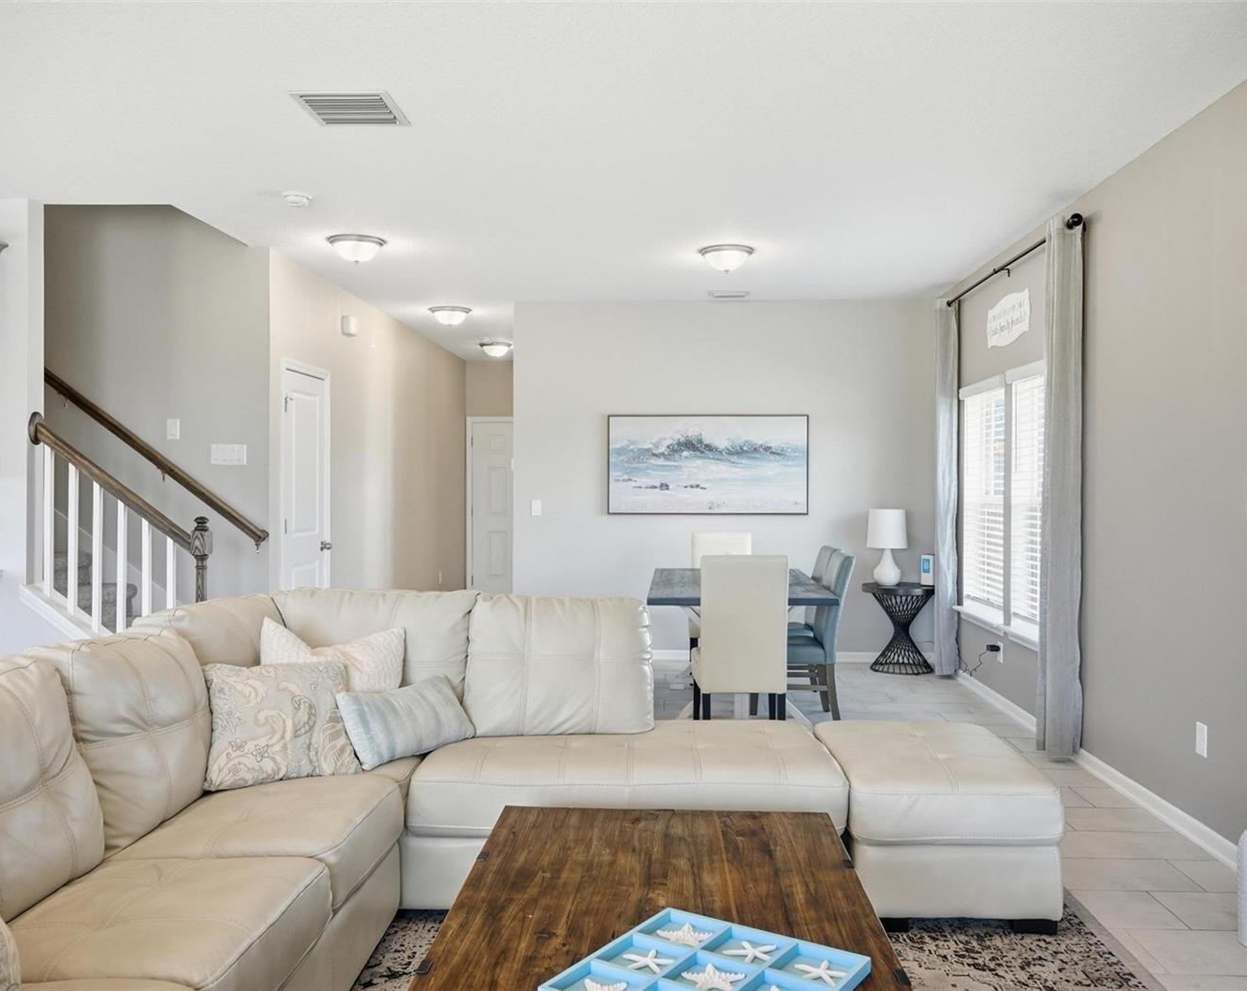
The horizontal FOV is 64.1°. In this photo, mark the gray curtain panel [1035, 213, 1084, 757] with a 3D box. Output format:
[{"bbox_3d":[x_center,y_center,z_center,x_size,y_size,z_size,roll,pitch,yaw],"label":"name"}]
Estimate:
[{"bbox_3d":[2.130,-0.040,4.870,0.120,2.610,0.370,0,1,3],"label":"gray curtain panel"}]

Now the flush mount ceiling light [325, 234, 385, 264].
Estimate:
[{"bbox_3d":[-1.517,-1.382,5.707,0.335,0.146,0.335,0,1,3],"label":"flush mount ceiling light"}]

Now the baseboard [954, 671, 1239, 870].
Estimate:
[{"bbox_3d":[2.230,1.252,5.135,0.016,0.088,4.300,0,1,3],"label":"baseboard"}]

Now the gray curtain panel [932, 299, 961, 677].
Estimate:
[{"bbox_3d":[2.229,-0.059,6.851,0.140,2.600,0.360,0,1,3],"label":"gray curtain panel"}]

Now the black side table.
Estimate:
[{"bbox_3d":[2.023,0.961,7.230,0.565,0.616,0.565,0,1,3],"label":"black side table"}]

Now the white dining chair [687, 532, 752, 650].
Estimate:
[{"bbox_3d":[0.708,0.774,7.084,0.480,1.000,0.600,0,1,3],"label":"white dining chair"}]

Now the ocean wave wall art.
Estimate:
[{"bbox_3d":[0.638,-0.230,7.516,1.510,0.755,0.045,0,1,3],"label":"ocean wave wall art"}]

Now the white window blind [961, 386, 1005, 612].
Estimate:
[{"bbox_3d":[2.286,-0.002,6.374,0.060,1.380,0.880,0,1,3],"label":"white window blind"}]

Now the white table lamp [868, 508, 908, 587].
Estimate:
[{"bbox_3d":[1.917,0.382,7.218,0.300,0.555,0.300,0,1,3],"label":"white table lamp"}]

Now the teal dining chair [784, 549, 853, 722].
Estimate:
[{"bbox_3d":[0.994,0.807,5.677,0.580,0.960,0.480,0,1,3],"label":"teal dining chair"}]

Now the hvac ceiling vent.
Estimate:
[{"bbox_3d":[-1.005,-1.423,3.696,0.352,0.022,0.335,0,1,3],"label":"hvac ceiling vent"}]

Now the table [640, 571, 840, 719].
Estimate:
[{"bbox_3d":[0.668,0.905,6.066,1.000,0.760,1.800,0,1,3],"label":"table"}]

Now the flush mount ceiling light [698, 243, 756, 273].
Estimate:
[{"bbox_3d":[0.609,-1.381,5.862,0.335,0.155,0.335,0,1,3],"label":"flush mount ceiling light"}]

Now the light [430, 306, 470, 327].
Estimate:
[{"bbox_3d":[-1.382,-1.410,7.953,0.335,0.142,0.335,0,1,3],"label":"light"}]

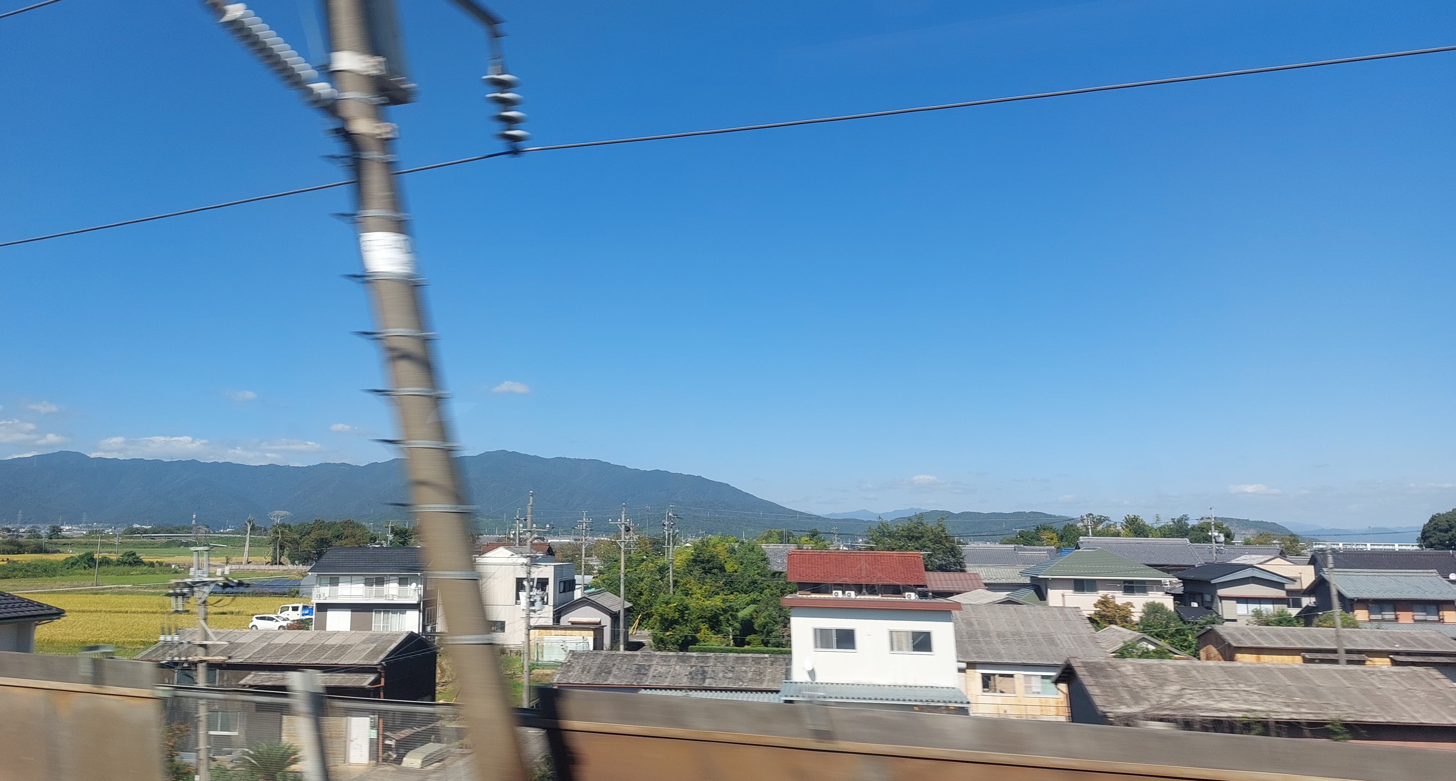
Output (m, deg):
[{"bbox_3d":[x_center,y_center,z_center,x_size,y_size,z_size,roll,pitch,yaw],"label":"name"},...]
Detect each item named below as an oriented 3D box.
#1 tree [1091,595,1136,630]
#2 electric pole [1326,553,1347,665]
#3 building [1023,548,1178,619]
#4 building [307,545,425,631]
[{"bbox_3d":[29.368,18.070,77.000,3.500,5.000,3.400,1,-8,0],"label":"tree"},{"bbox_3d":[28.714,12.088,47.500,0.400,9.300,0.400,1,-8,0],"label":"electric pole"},{"bbox_3d":[32.704,18.676,90.000,11.400,8.400,9.800,0,-8,8],"label":"building"},{"bbox_3d":[-31.393,18.186,91.200,10.000,8.000,8.600,1,-8,-3],"label":"building"}]

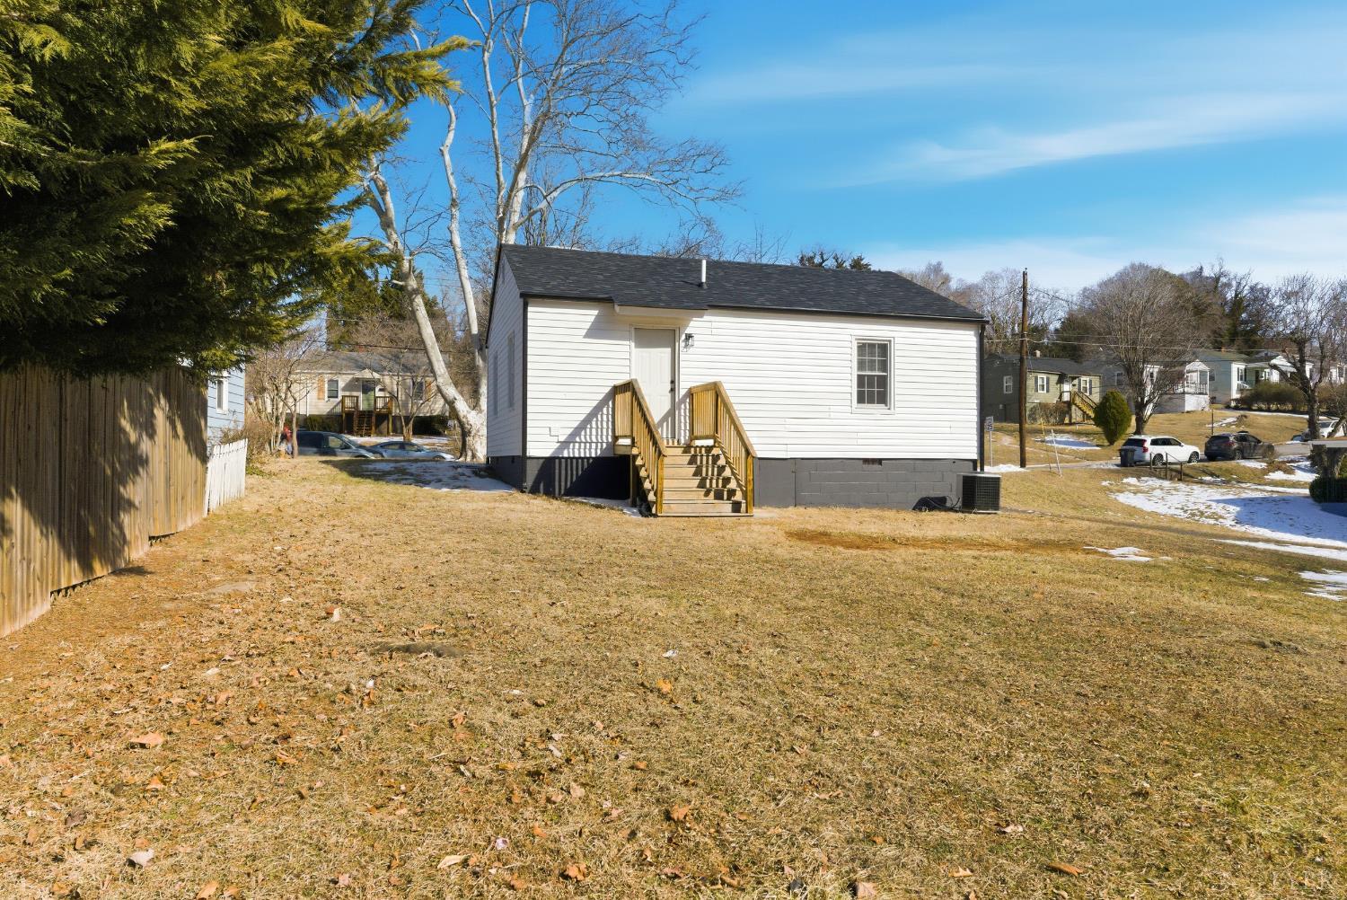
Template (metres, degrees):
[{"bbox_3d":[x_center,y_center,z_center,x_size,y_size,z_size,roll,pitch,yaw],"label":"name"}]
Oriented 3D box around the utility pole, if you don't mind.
[{"bbox_3d":[17.957,-4.202,46.000,0.320,10.250,0.320,0,-1,-17],"label":"utility pole"}]

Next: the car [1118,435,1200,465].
[{"bbox_3d":[31.181,0.067,57.500,4.900,1.760,1.980,0,-1,-20],"label":"car"}]

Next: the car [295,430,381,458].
[{"bbox_3d":[-16.965,-0.104,44.500,4.950,1.740,1.950,0,-1,-15],"label":"car"}]

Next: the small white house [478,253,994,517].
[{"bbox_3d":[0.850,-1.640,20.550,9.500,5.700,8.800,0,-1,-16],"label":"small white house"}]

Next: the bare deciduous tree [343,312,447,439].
[{"bbox_3d":[-17.691,-4.707,57.000,6.300,8.000,6.300,0,-1,-15],"label":"bare deciduous tree"}]

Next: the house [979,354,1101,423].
[{"bbox_3d":[32.000,-5.200,80.800,10.300,6.200,7.600,0,-1,-31],"label":"house"}]

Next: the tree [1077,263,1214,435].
[{"bbox_3d":[37.296,-7.983,71.000,9.600,13.400,9.600,0,-1,-17],"label":"tree"}]

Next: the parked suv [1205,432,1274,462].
[{"bbox_3d":[37.366,-0.188,59.300,4.600,1.700,1.860,0,-1,-22],"label":"parked suv"}]

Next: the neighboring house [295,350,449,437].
[{"bbox_3d":[-21.700,-4.000,64.400,10.400,6.100,7.600,0,-1,-15],"label":"neighboring house"}]

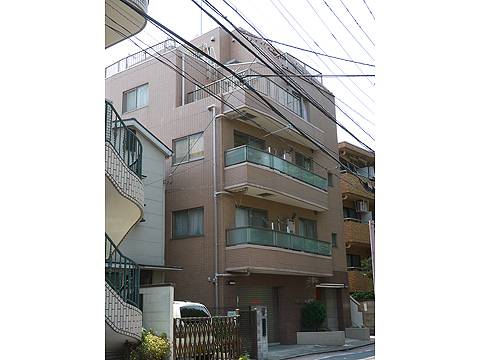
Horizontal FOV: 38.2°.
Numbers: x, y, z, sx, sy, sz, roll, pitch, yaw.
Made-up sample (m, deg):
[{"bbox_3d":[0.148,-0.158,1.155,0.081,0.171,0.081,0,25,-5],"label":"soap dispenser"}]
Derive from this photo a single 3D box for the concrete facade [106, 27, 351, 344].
[{"bbox_3d":[-0.913,0.329,30.095,8.800,13.200,8.900,-9,-14,33],"label":"concrete facade"}]

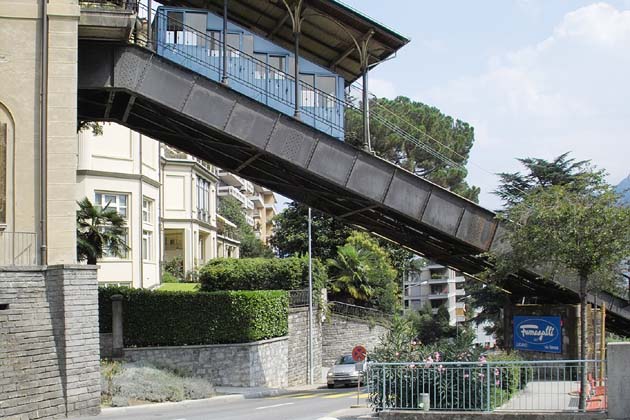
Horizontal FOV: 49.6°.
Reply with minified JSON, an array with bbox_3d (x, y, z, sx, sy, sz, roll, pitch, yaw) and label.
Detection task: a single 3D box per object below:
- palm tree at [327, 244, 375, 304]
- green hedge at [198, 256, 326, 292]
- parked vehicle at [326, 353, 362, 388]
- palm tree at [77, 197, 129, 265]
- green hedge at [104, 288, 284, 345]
[{"bbox_3d":[2.000,3.750,38.000,2.700,3.800,2.600,0,-4,0],"label":"palm tree"},{"bbox_3d":[-2.350,3.200,32.000,6.000,1.900,1.800,0,-4,-6],"label":"green hedge"},{"bbox_3d":[1.950,7.250,31.800,1.700,1.430,4.100,-1,-4,19],"label":"parked vehicle"},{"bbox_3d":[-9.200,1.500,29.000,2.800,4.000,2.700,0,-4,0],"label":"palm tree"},{"bbox_3d":[-4.430,4.260,26.940,8.000,2.100,2.100,2,-5,-26],"label":"green hedge"}]

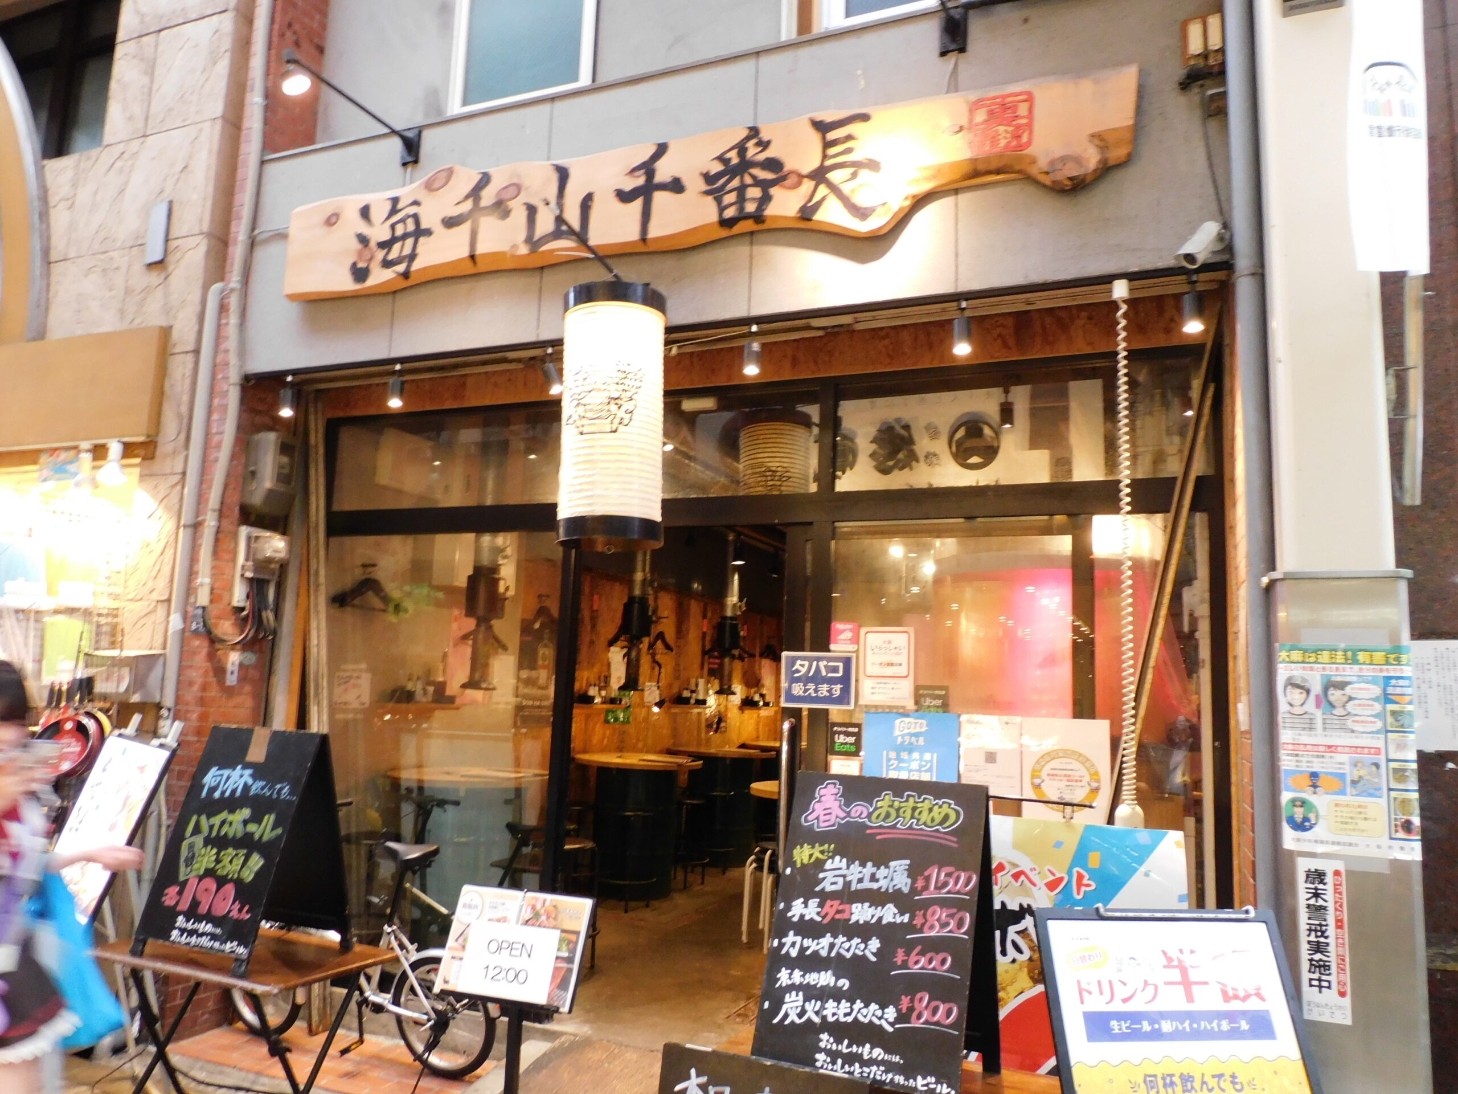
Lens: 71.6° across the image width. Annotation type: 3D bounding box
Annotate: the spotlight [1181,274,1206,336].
[{"bbox_3d":[1.422,-0.739,3.095,0.063,0.170,0.063,-1,-8,23],"label":"spotlight"}]

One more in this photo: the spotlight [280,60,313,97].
[{"bbox_3d":[-1.603,-1.735,3.755,0.115,0.115,0.115,-24,-2,-12],"label":"spotlight"}]

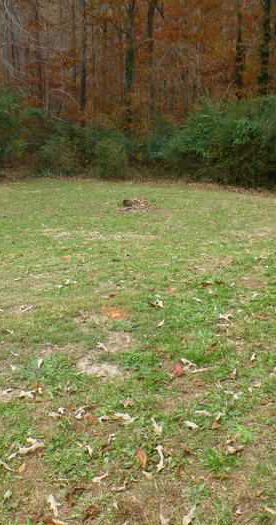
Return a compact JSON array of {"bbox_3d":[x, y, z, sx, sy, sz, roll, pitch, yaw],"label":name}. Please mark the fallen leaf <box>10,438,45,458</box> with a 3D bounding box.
[{"bbox_3d":[-0.563,0.939,2.454,0.161,0.028,0.066,-7,15,-28],"label":"fallen leaf"}]

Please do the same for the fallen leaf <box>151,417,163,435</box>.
[{"bbox_3d":[0.101,0.893,2.662,0.036,0.020,0.121,-4,14,-17],"label":"fallen leaf"}]

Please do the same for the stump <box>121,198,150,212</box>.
[{"bbox_3d":[-0.049,-1.169,9.773,0.573,0.200,0.420,0,15,0],"label":"stump"}]

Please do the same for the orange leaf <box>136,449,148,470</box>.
[{"bbox_3d":[0.015,0.927,2.296,0.045,0.020,0.147,-4,16,-15],"label":"orange leaf"}]

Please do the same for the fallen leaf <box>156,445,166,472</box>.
[{"bbox_3d":[0.116,0.960,2.382,0.050,0.022,0.183,1,14,3],"label":"fallen leaf"}]

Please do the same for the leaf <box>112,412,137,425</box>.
[{"bbox_3d":[-0.075,0.876,2.728,0.123,0.022,0.071,2,14,9],"label":"leaf"}]

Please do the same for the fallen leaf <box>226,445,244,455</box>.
[{"bbox_3d":[0.474,0.908,2.358,0.087,0.025,0.043,0,15,0],"label":"fallen leaf"}]

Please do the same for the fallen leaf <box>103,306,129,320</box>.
[{"bbox_3d":[-0.192,0.433,4.140,0.222,0.020,0.279,0,15,0],"label":"fallen leaf"}]

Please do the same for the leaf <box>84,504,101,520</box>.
[{"bbox_3d":[-0.184,1.011,1.964,0.065,0.030,0.053,0,15,0],"label":"leaf"}]

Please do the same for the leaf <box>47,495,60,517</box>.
[{"bbox_3d":[-0.351,1.005,2.007,0.055,0.020,0.130,-6,16,-22],"label":"leaf"}]

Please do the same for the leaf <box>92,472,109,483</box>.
[{"bbox_3d":[-0.166,0.960,2.173,0.088,0.020,0.035,-13,20,-40],"label":"leaf"}]

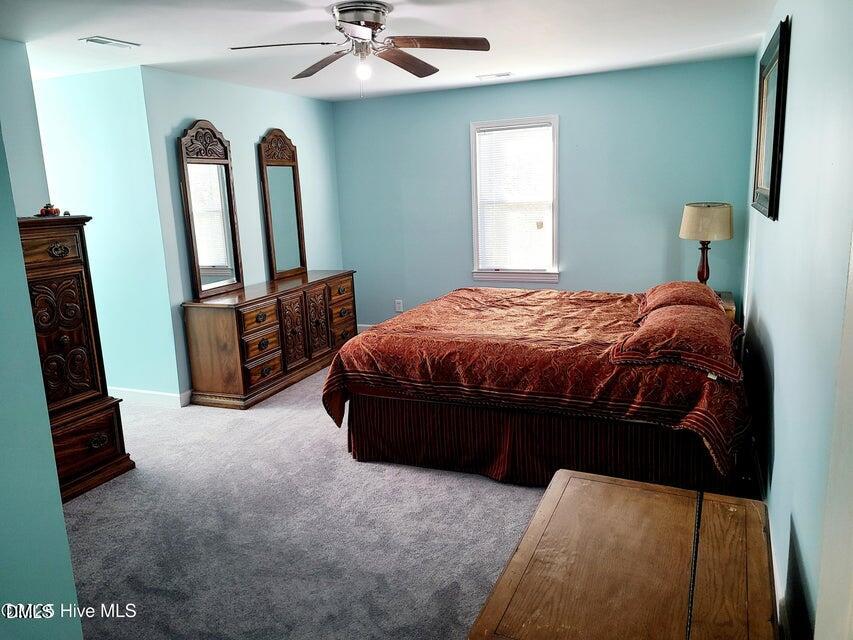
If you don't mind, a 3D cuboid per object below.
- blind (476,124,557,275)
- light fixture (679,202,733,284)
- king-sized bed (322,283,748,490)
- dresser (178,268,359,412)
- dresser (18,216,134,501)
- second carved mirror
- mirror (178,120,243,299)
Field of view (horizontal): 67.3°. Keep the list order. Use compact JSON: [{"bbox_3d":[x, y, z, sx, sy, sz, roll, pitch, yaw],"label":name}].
[{"bbox_3d":[0.823,-1.134,6.078,0.725,1.355,0.050,3,13,23],"label":"blind"},{"bbox_3d":[2.138,-0.524,4.911,0.370,0.721,0.370,3,13,23],"label":"light fixture"},{"bbox_3d":[0.816,0.261,4.119,2.150,0.840,2.020,3,13,23],"label":"king-sized bed"},{"bbox_3d":[-1.239,0.084,5.525,0.505,0.778,1.780,3,13,23],"label":"dresser"},{"bbox_3d":[-2.175,0.239,3.318,0.520,1.459,0.905,3,13,23],"label":"dresser"},{"bbox_3d":[-1.298,-1.043,5.784,0.065,1.324,0.520,3,13,23],"label":"second carved mirror"},{"bbox_3d":[-1.663,-0.852,4.950,0.065,1.324,0.520,3,13,23],"label":"mirror"}]

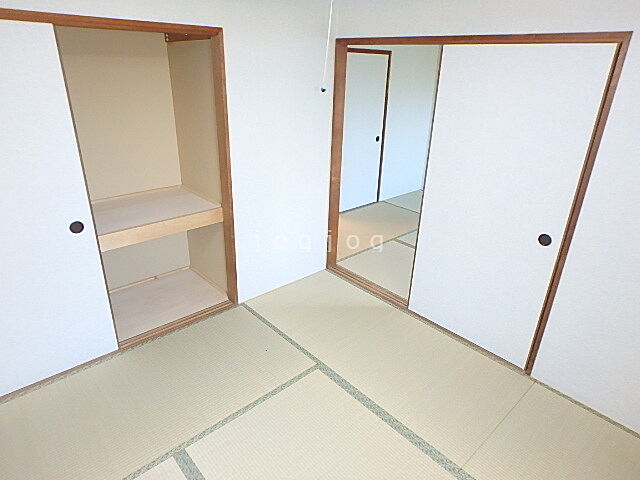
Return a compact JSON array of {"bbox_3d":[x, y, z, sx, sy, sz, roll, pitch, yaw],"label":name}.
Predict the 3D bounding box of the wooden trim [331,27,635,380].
[{"bbox_3d":[0.701,-0.301,2.537,0.090,1.810,1.710,-20,32,-39],"label":"wooden trim"}]

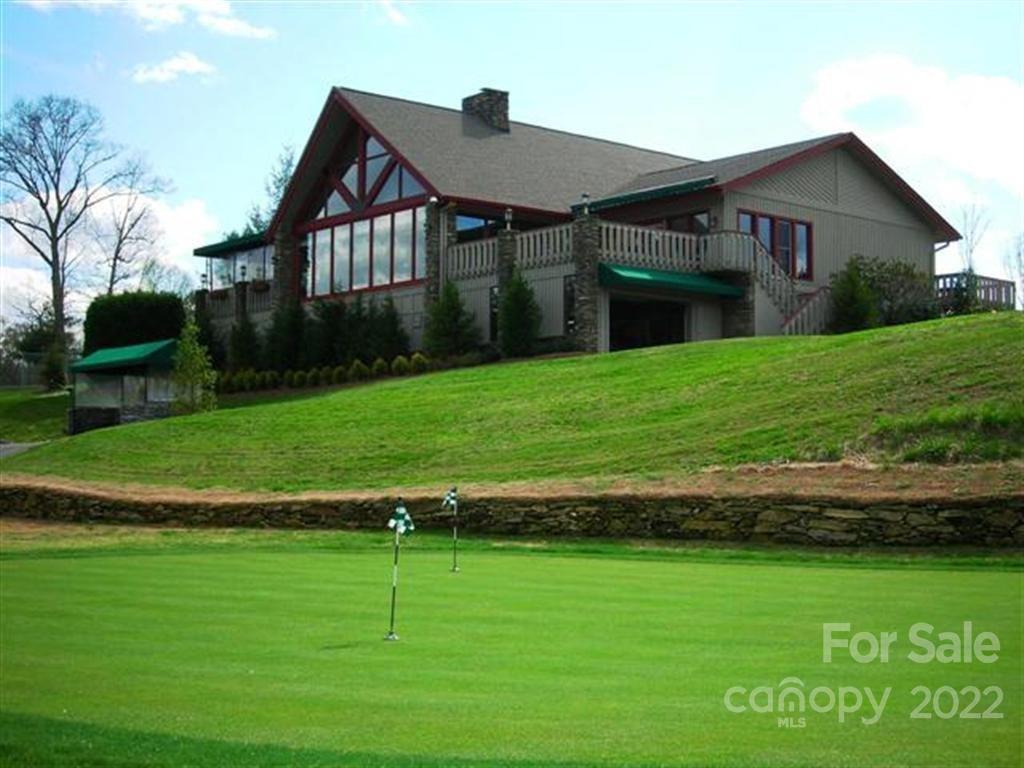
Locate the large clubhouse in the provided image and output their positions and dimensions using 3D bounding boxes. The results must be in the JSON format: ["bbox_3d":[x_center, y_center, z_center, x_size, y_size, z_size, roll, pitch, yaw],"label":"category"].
[{"bbox_3d":[2.741,-5.835,58.083,23.700,11.700,26.500,3,-4,-39],"label":"large clubhouse"}]

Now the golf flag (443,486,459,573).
[{"bbox_3d":[-0.750,1.790,17.100,0.200,1.050,0.110,0,-3,0],"label":"golf flag"}]

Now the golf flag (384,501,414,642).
[{"bbox_3d":[-0.862,1.411,10.600,0.210,1.060,0.120,0,-3,0],"label":"golf flag"}]

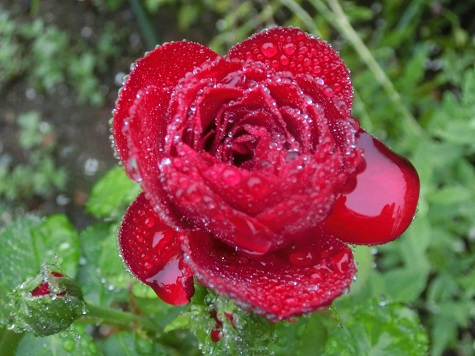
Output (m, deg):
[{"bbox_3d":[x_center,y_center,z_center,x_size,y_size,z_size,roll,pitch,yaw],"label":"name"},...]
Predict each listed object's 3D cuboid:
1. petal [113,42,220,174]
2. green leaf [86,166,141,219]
[{"bbox_3d":[-0.024,-0.023,0.173,0.038,0.016,0.046,0,75,-15],"label":"petal"},{"bbox_3d":[-0.049,0.006,0.207,0.026,0.010,0.028,0,60,-7],"label":"green leaf"}]

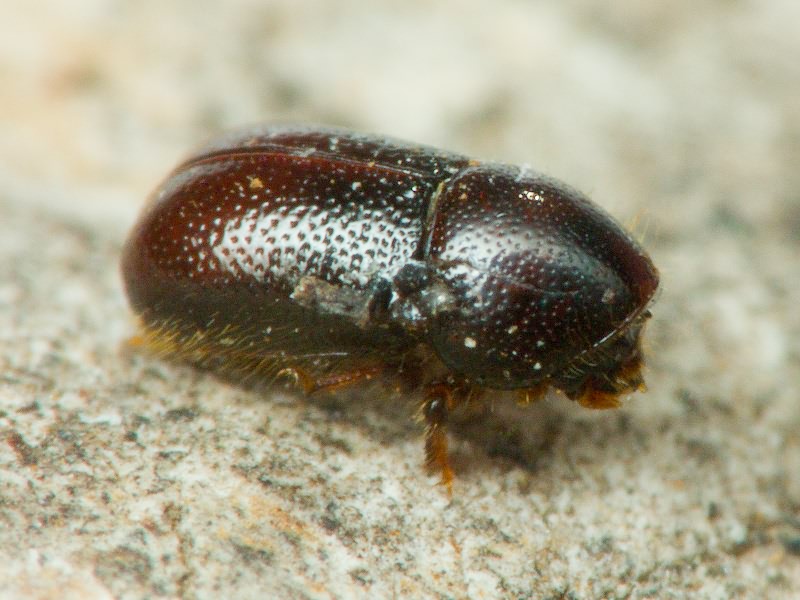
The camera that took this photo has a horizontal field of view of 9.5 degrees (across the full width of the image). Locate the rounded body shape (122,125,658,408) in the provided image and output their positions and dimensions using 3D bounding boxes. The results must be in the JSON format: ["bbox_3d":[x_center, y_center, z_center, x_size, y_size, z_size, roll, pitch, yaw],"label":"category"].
[{"bbox_3d":[0.000,0.000,0.041,0.005,0.002,0.002,10,32,17],"label":"rounded body shape"}]

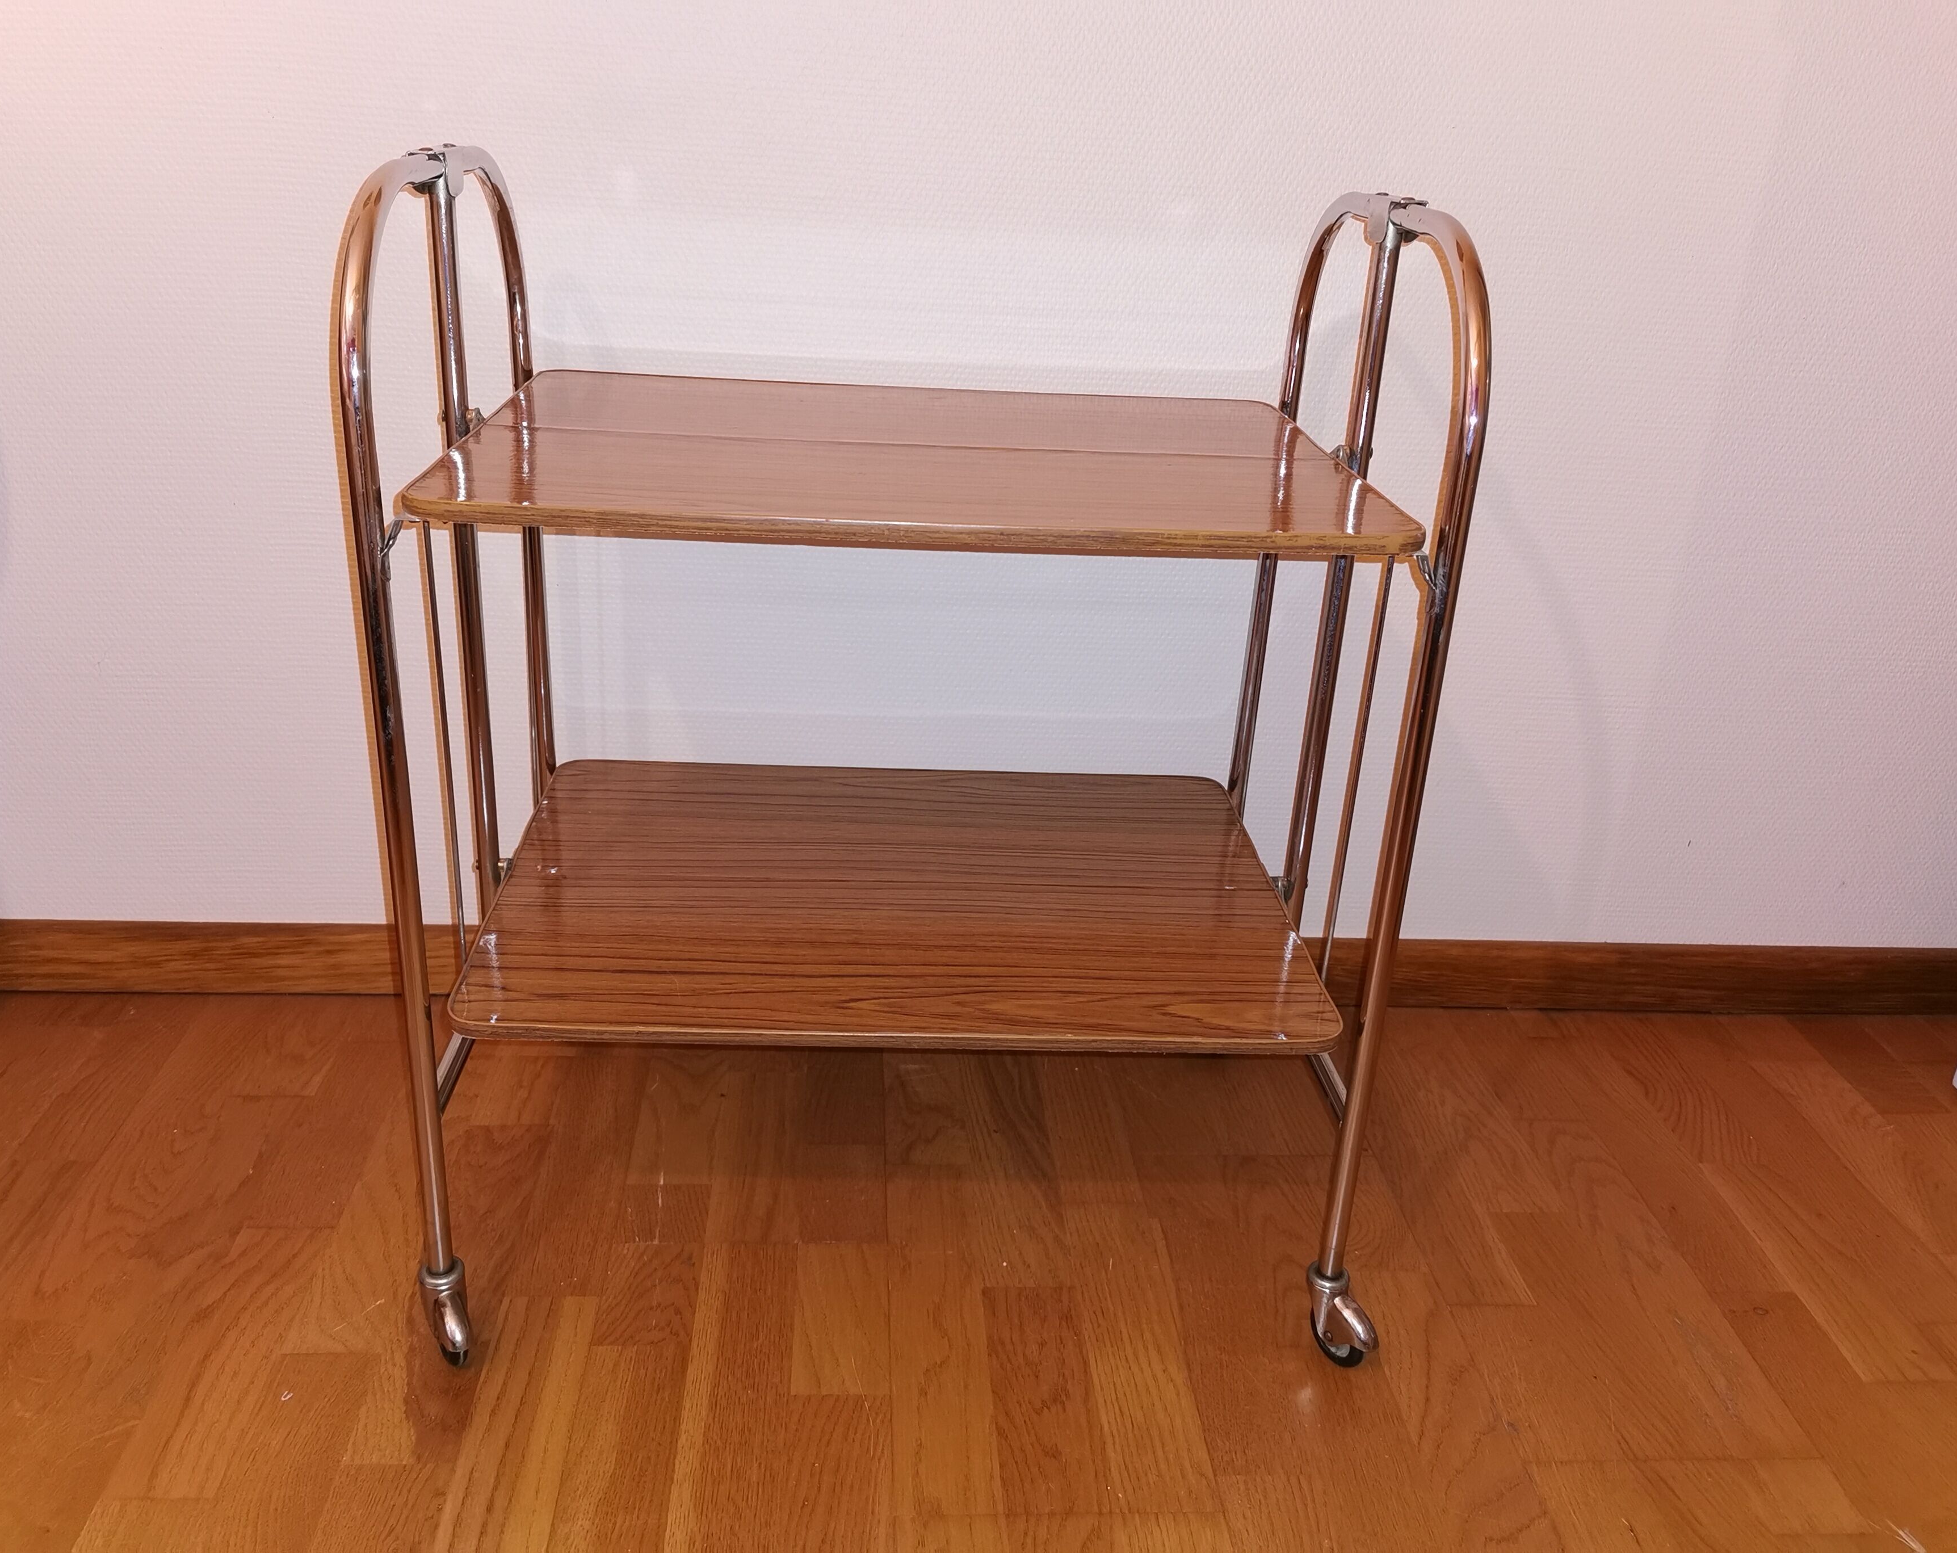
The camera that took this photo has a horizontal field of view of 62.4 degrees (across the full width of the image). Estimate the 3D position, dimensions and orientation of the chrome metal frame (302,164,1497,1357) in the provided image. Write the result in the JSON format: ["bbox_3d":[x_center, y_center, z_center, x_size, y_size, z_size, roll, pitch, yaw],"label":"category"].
[{"bbox_3d":[-0.051,-0.032,1.155,0.628,0.756,0.454,2,23,-4],"label":"chrome metal frame"}]

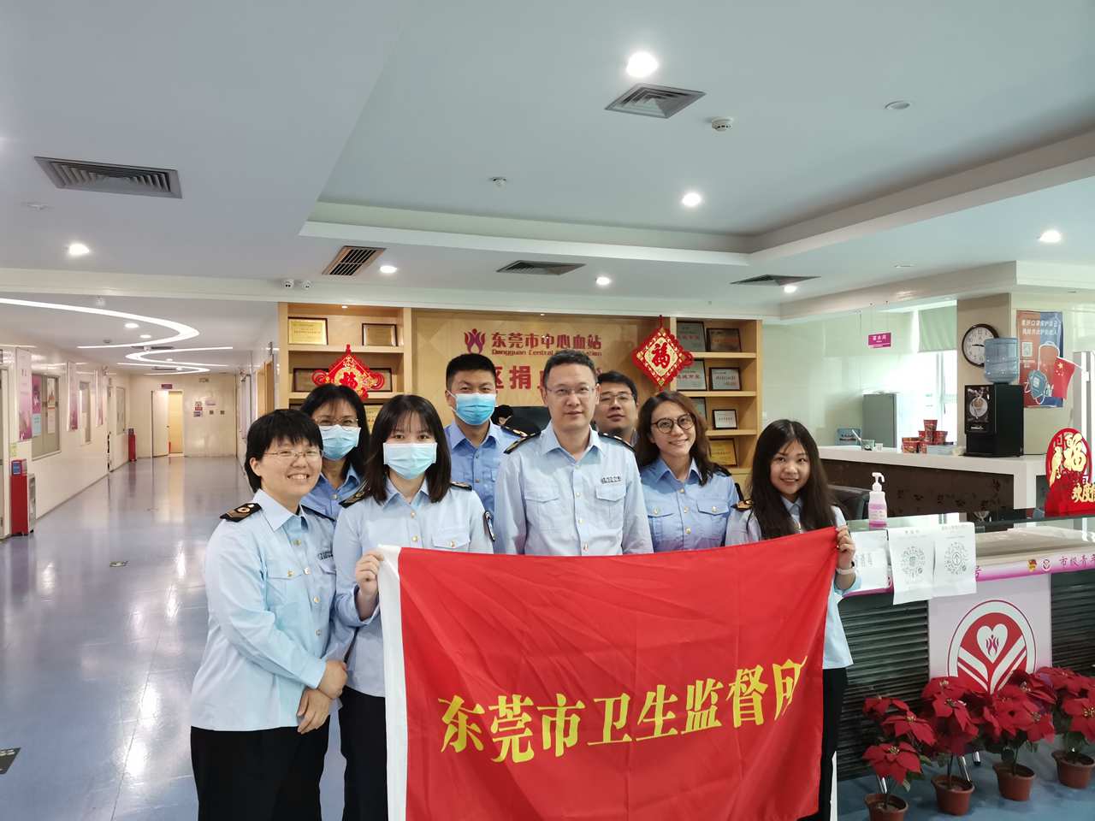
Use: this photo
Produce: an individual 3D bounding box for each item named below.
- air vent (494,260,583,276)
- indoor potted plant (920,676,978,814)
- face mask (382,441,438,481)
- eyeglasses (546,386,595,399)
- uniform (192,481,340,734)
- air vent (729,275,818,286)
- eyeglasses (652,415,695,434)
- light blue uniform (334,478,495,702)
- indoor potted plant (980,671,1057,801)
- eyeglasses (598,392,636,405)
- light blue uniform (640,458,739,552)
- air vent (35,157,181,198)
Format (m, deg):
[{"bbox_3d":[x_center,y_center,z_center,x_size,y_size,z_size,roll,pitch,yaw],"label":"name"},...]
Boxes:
[{"bbox_3d":[-0.064,-1.222,7.081,0.591,0.050,0.591,-1,1,-22],"label":"air vent"},{"bbox_3d":[1.601,1.314,3.256,0.240,0.520,0.240,-1,1,-22],"label":"indoor potted plant"},{"bbox_3d":[-0.354,0.130,2.120,0.142,0.105,0.085,0,1,-9],"label":"face mask"},{"bbox_3d":[0.069,-0.056,2.440,0.140,0.040,0.135,0,1,0],"label":"eyeglasses"},{"bbox_3d":[-0.754,0.537,2.220,0.440,0.640,0.330,-1,1,-43],"label":"uniform"},{"bbox_3d":[2.169,-1.242,7.867,0.590,0.050,0.600,-1,1,-22],"label":"air vent"},{"bbox_3d":[0.397,0.039,2.665,0.140,0.050,0.135,-12,1,-9],"label":"eyeglasses"},{"bbox_3d":[-0.346,0.449,2.110,0.430,0.580,0.280,0,1,-8],"label":"light blue uniform"},{"bbox_3d":[1.866,1.281,3.264,0.297,0.495,0.297,0,1,0],"label":"indoor potted plant"},{"bbox_3d":[0.250,-0.040,2.950,0.140,0.042,0.135,-1,-7,6],"label":"eyeglasses"},{"bbox_3d":[0.442,0.419,2.680,0.420,0.560,0.250,0,1,1],"label":"light blue uniform"},{"bbox_3d":[-2.215,-1.182,4.215,0.597,0.050,0.597,-1,1,-22],"label":"air vent"}]

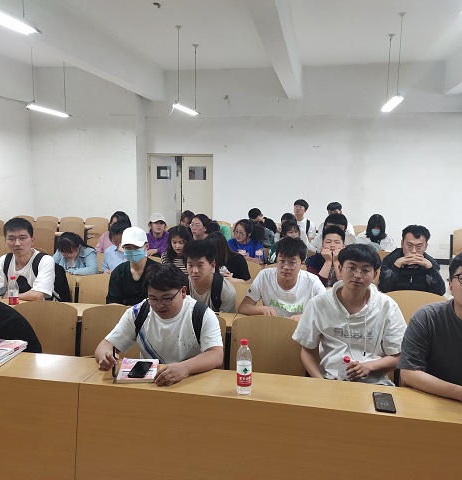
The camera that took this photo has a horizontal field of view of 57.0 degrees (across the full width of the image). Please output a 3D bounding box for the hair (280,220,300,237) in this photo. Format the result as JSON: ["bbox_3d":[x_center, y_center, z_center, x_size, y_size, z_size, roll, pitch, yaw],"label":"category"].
[{"bbox_3d":[0.615,-0.110,4.471,0.200,0.200,0.220,0,9,-3],"label":"hair"}]

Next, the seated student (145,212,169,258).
[{"bbox_3d":[-0.819,0.332,4.772,0.460,1.250,0.620,1,9,4],"label":"seated student"}]

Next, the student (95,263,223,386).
[{"bbox_3d":[-0.306,0.705,2.184,0.580,1.240,0.700,2,9,12],"label":"student"}]

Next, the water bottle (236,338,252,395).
[{"bbox_3d":[0.057,0.520,1.743,0.065,0.230,0.065,2,9,12],"label":"water bottle"}]

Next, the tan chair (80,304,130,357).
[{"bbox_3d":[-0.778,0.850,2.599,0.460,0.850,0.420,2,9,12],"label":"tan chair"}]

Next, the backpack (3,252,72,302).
[{"bbox_3d":[-1.506,0.350,3.415,0.430,0.490,0.300,2,9,12],"label":"backpack"}]

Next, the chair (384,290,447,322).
[{"bbox_3d":[1.260,0.803,2.882,0.460,0.810,0.500,2,9,12],"label":"chair"}]

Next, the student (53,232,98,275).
[{"bbox_3d":[-1.483,0.466,4.130,0.460,1.100,0.620,2,9,12],"label":"student"}]

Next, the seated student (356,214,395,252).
[{"bbox_3d":[1.671,0.286,5.016,0.480,1.177,0.700,3,9,16],"label":"seated student"}]

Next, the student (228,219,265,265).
[{"bbox_3d":[0.150,0.392,4.544,0.470,1.220,0.620,4,10,23],"label":"student"}]

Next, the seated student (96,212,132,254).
[{"bbox_3d":[-1.305,0.287,4.799,0.480,1.212,0.700,4,10,23],"label":"seated student"}]

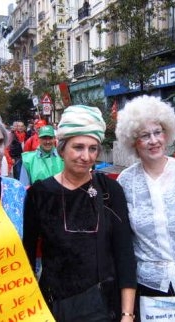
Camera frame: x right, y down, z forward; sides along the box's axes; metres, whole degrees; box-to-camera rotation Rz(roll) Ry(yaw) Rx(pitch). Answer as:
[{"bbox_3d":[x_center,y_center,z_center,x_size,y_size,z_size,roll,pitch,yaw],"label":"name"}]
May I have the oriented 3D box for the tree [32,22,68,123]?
[{"bbox_3d":[-1.884,-3.689,24.000,2.100,6.600,2.100,0,5,0],"label":"tree"}]

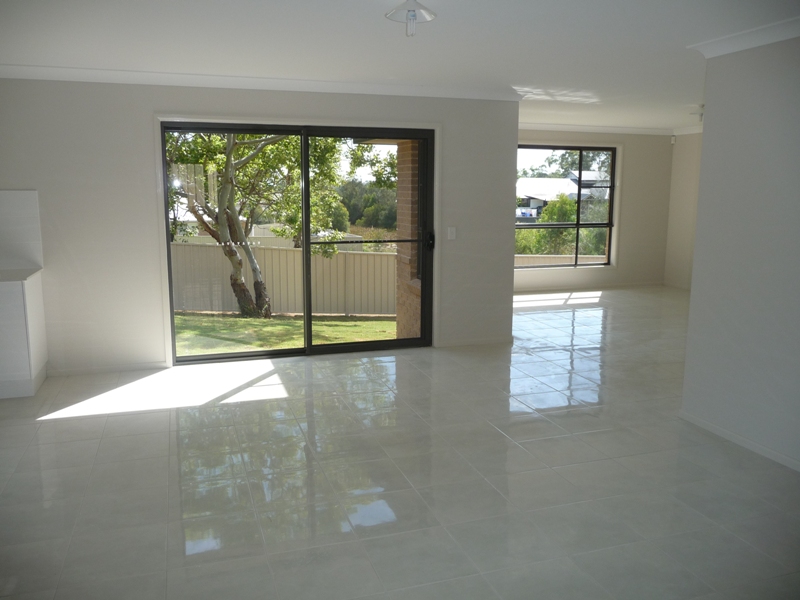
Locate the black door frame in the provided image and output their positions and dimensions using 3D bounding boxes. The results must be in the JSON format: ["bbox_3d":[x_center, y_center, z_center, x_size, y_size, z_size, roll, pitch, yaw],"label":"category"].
[{"bbox_3d":[-0.838,-0.508,5.876,2.406,2.078,0.100,-3,10,-17],"label":"black door frame"}]

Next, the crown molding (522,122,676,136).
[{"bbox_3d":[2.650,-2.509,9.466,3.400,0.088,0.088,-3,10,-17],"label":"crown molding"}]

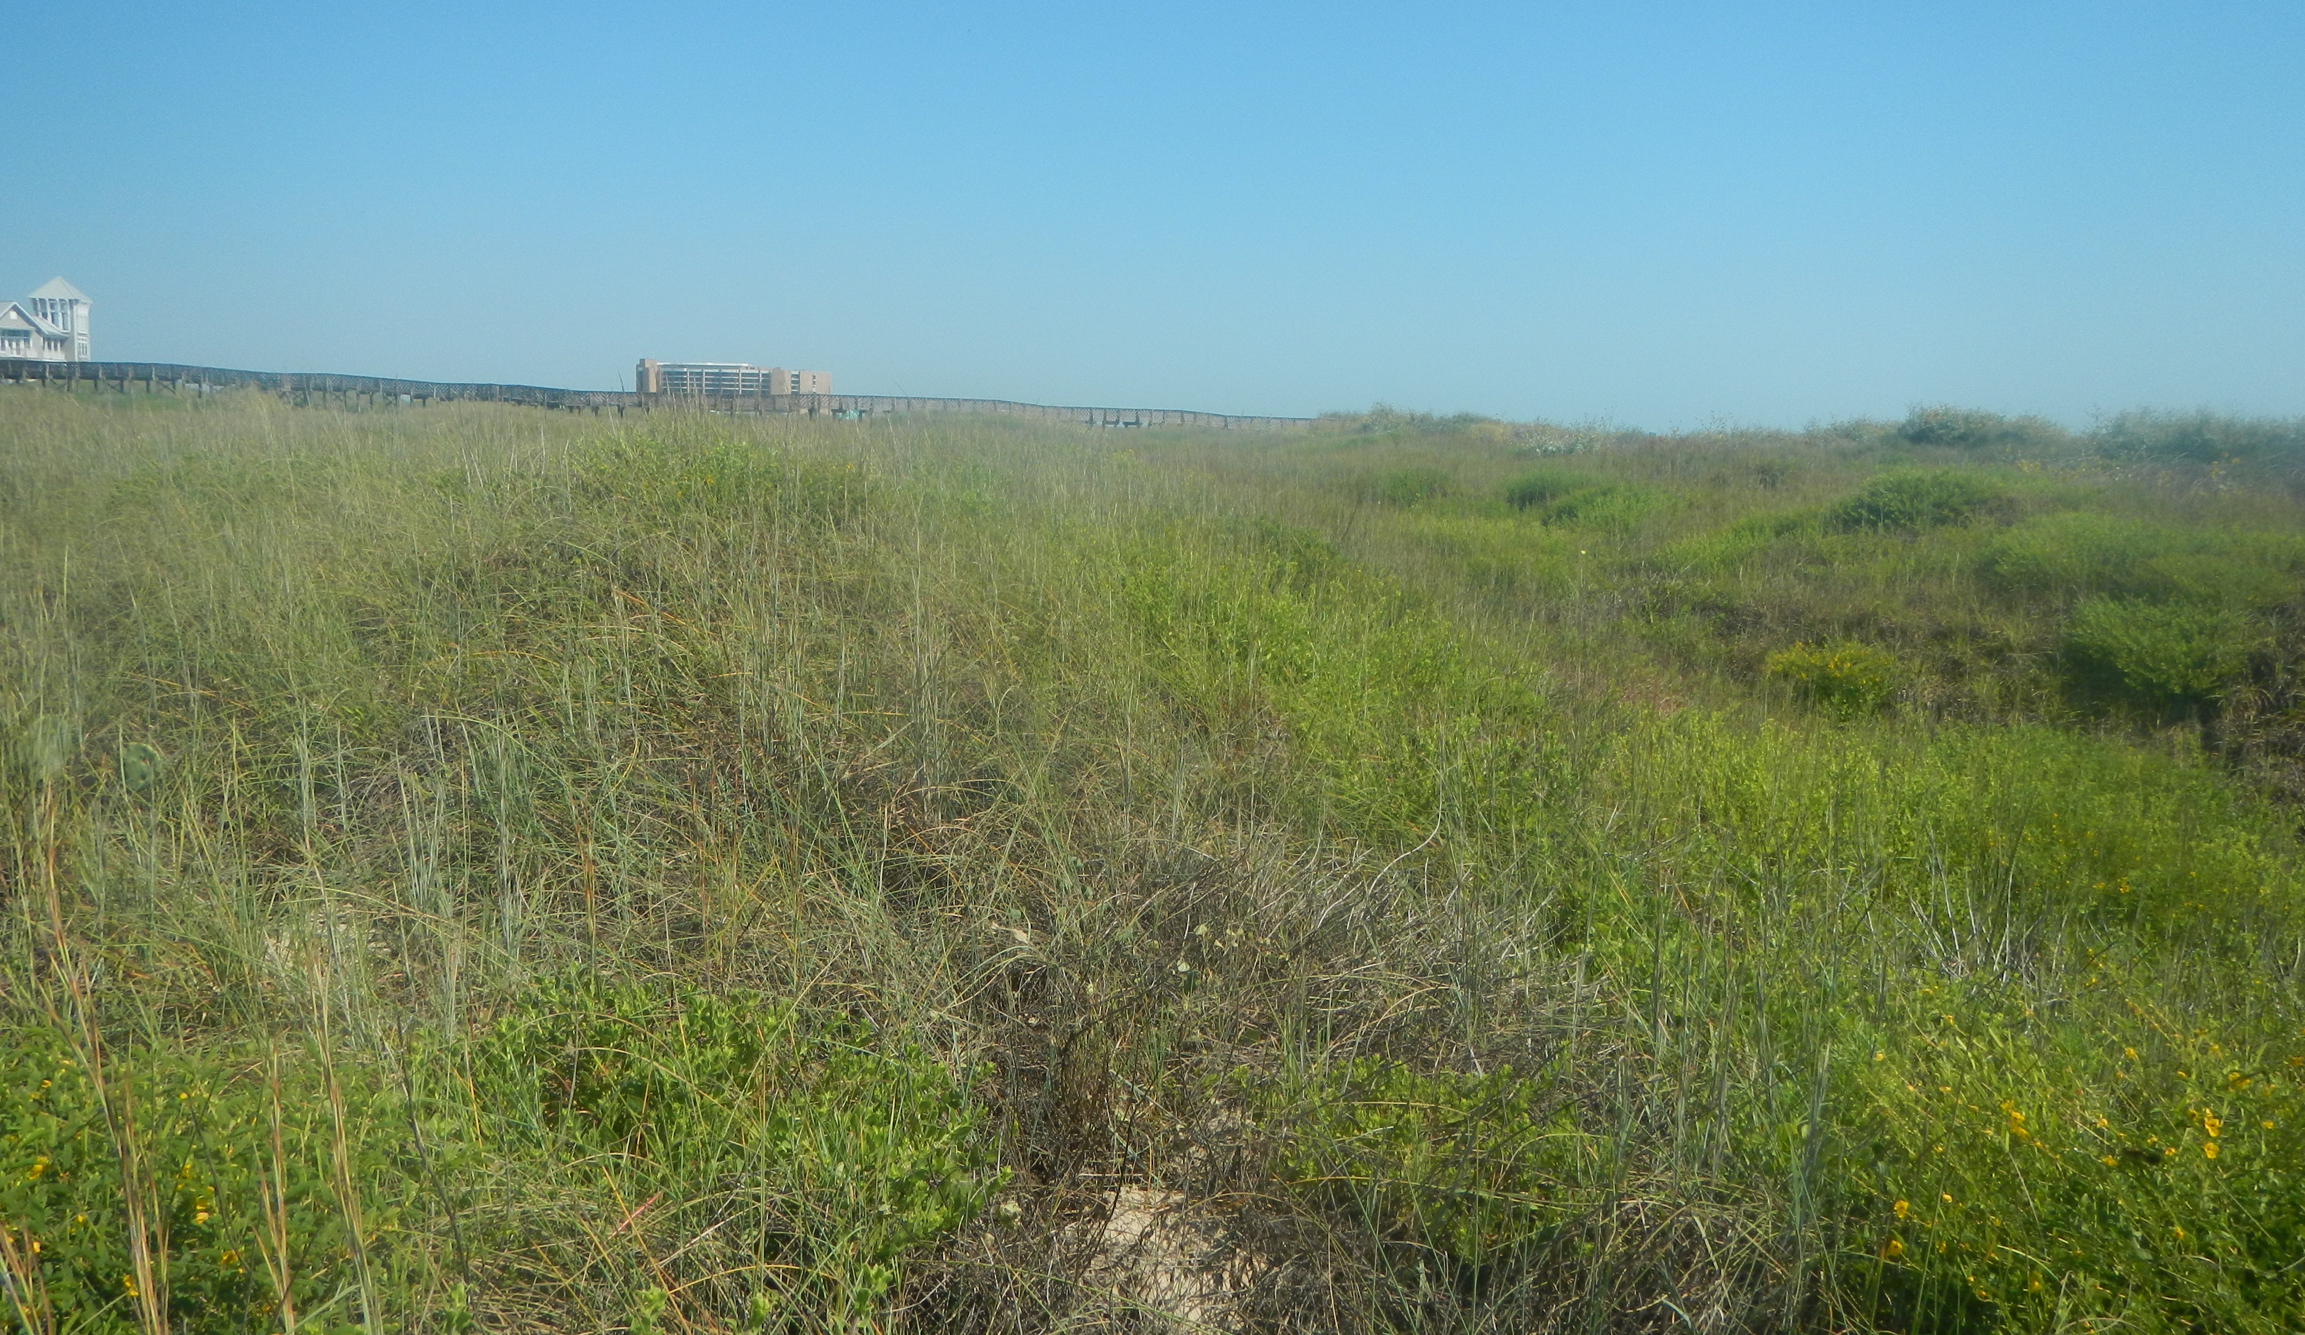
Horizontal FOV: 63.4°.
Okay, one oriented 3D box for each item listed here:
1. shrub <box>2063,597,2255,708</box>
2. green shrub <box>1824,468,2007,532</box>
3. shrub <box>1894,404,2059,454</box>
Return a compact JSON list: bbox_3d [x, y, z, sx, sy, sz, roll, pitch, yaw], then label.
[{"bbox_3d":[7.558,-0.115,14.000,1.270,0.800,1.250,6,9,28],"label":"shrub"},{"bbox_3d":[9.828,-2.156,24.000,2.170,0.770,2.000,5,8,22],"label":"green shrub"},{"bbox_3d":[15.499,-4.479,35.000,2.910,0.850,2.500,5,8,23],"label":"shrub"}]

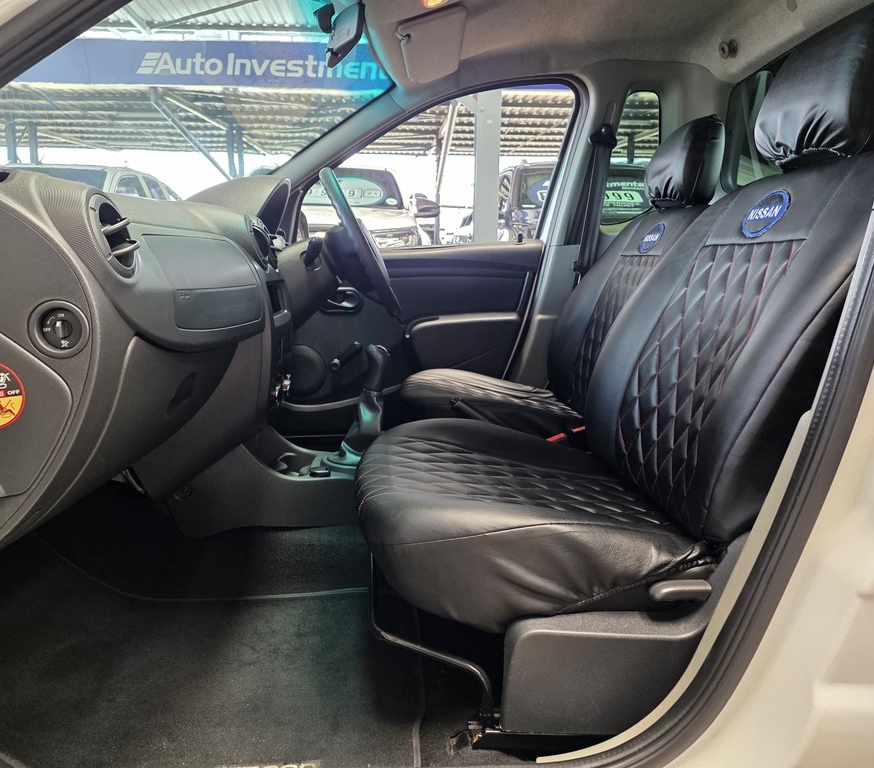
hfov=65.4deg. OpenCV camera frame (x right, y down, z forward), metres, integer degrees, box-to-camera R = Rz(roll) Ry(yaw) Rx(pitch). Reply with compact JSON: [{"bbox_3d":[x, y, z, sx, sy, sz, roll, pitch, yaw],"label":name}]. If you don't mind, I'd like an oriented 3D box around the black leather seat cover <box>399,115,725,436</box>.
[{"bbox_3d":[0.290,-0.149,1.726,0.790,1.020,0.510,0,8,-1],"label":"black leather seat cover"}]

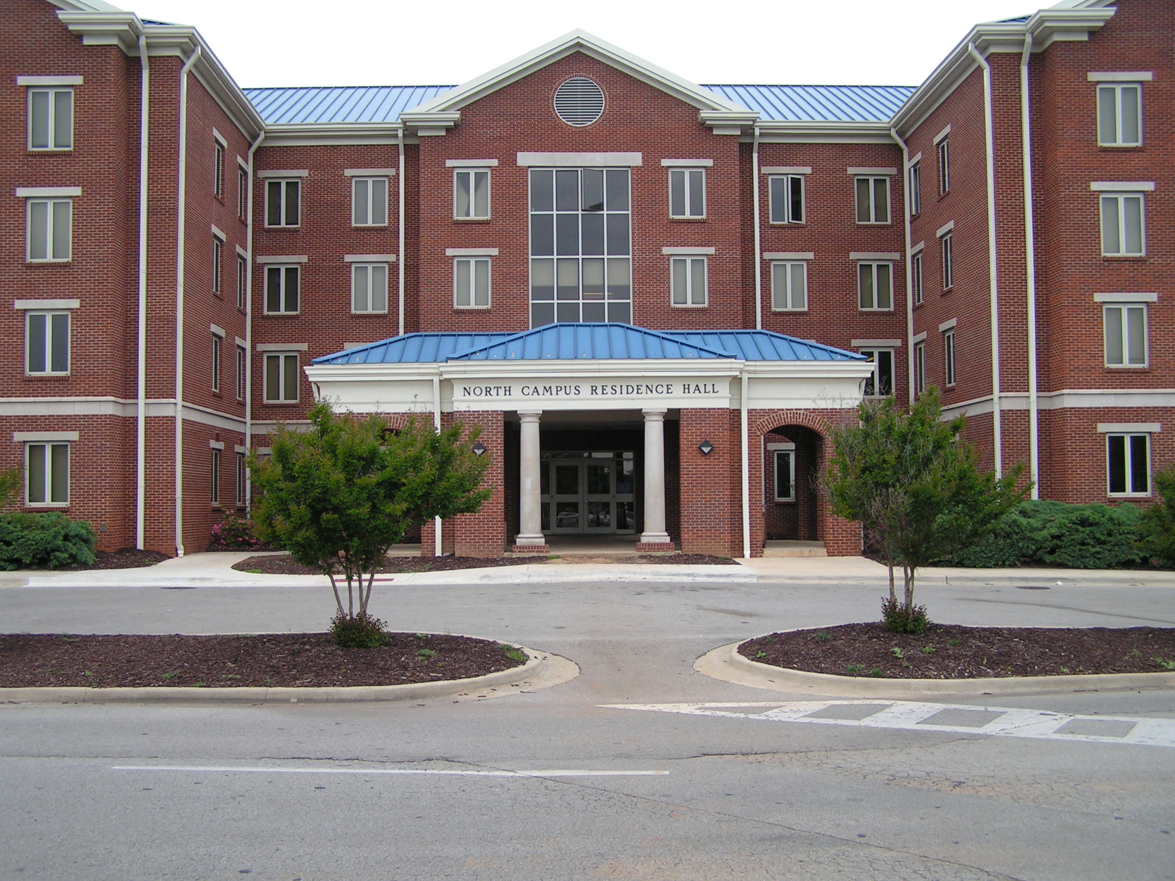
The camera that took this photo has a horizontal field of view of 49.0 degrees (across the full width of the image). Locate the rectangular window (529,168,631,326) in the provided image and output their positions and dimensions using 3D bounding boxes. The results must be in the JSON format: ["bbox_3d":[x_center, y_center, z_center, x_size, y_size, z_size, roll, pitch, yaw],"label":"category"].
[{"bbox_3d":[-0.210,-5.502,38.083,3.050,5.166,0.140,0,-3,-2],"label":"rectangular window"}]

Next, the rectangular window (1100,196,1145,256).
[{"bbox_3d":[12.717,-5.117,30.662,1.073,1.498,0.120,0,-3,-2],"label":"rectangular window"}]

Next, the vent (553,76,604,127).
[{"bbox_3d":[-0.243,-10.150,38.709,1.514,1.514,0.120,0,-3,-1],"label":"vent"}]

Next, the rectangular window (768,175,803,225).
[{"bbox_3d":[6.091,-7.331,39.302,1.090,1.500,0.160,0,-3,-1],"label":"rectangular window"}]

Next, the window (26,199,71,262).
[{"bbox_3d":[-12.592,-4.931,30.243,1.050,1.500,0.120,0,-3,-1],"label":"window"}]

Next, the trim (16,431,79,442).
[{"bbox_3d":[-12.525,-0.093,29.879,1.491,0.219,0.120,0,-3,-2],"label":"trim"}]

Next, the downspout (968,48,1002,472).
[{"bbox_3d":[9.673,-3.682,31.353,0.530,12.380,0.140,0,-3,-1],"label":"downspout"}]

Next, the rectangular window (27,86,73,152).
[{"bbox_3d":[-12.660,-7.566,30.473,1.060,1.502,0.120,0,-3,-1],"label":"rectangular window"}]

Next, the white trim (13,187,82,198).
[{"bbox_3d":[-12.595,-5.812,30.161,1.515,0.228,0.120,0,-3,-2],"label":"white trim"}]

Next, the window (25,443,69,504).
[{"bbox_3d":[-12.581,0.788,30.045,1.050,1.500,0.130,0,-3,-1],"label":"window"}]

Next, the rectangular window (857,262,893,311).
[{"bbox_3d":[8.831,-4.754,39.679,1.068,1.527,0.140,0,-3,-1],"label":"rectangular window"}]

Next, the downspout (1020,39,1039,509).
[{"bbox_3d":[10.750,-3.680,31.101,0.180,12.298,0.480,0,-3,-1],"label":"downspout"}]

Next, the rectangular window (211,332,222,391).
[{"bbox_3d":[-10.150,-2.070,35.028,0.130,1.490,1.060,0,-3,-1],"label":"rectangular window"}]

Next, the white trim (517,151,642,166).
[{"bbox_3d":[-0.233,-8.405,38.618,3.714,0.395,0.120,0,-3,-1],"label":"white trim"}]

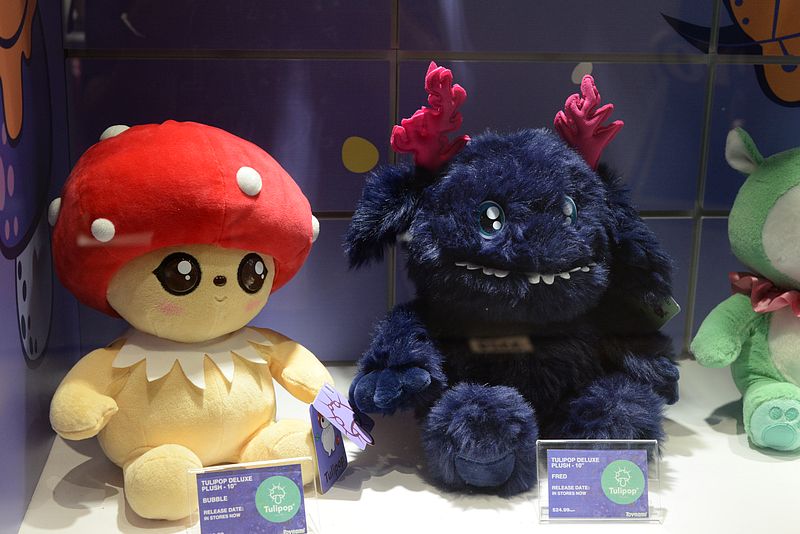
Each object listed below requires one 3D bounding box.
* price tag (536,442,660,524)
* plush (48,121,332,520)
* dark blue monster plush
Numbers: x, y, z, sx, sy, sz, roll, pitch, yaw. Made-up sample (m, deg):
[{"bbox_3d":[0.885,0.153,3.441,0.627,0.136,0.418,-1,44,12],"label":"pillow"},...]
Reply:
[{"bbox_3d":[0.135,0.144,0.751,0.082,0.051,0.028,1,13,0],"label":"price tag"},{"bbox_3d":[-0.151,0.019,0.821,0.215,0.252,0.205,-6,15,-28],"label":"plush"},{"bbox_3d":[0.085,-0.008,0.865,0.262,0.292,0.210,-4,14,-19],"label":"dark blue monster plush"}]

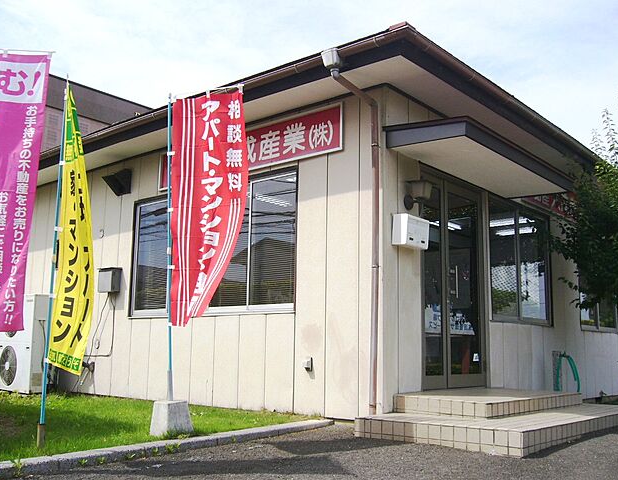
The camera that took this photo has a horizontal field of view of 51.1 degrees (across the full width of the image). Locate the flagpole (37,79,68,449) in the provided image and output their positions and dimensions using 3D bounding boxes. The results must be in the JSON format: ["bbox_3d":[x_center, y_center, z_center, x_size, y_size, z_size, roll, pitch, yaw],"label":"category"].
[{"bbox_3d":[-1.674,0.091,4.265,0.042,2.470,0.042,-7,-12,40],"label":"flagpole"}]

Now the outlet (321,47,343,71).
[{"bbox_3d":[0.205,-1.608,5.766,0.150,0.190,0.130,-7,-12,40],"label":"outlet"}]

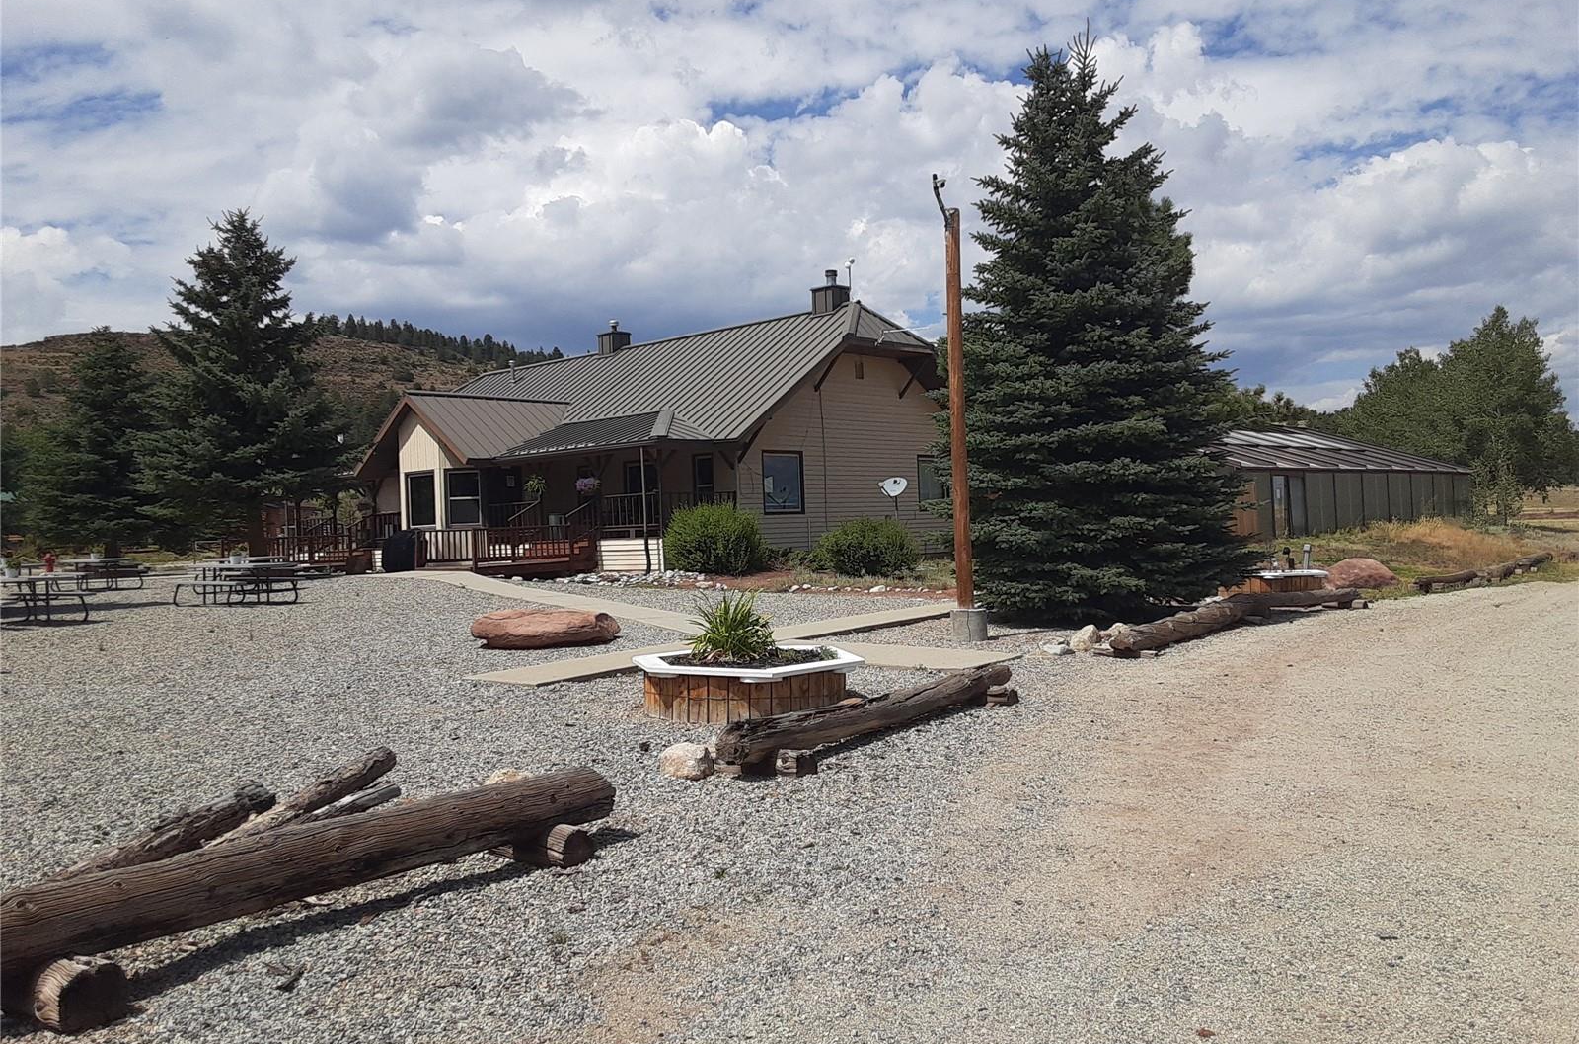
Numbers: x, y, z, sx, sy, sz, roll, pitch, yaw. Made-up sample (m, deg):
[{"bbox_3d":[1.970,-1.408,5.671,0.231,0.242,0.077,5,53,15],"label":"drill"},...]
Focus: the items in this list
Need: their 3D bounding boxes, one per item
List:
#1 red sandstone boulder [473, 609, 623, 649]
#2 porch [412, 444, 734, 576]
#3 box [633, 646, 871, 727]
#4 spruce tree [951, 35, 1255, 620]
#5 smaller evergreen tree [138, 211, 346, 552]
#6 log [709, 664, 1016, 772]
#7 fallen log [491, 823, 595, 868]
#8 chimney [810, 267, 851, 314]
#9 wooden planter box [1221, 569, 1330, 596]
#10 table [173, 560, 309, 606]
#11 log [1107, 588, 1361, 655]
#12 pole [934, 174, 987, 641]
[{"bbox_3d":[-2.790,1.184,13.950,1.550,0.400,0.800,-2,0,-19],"label":"red sandstone boulder"},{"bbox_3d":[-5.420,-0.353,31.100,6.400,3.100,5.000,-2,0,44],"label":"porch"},{"bbox_3d":[-0.322,1.216,9.300,1.840,0.365,1.600,-2,0,16],"label":"box"},{"bbox_3d":[4.554,-2.981,18.221,4.500,8.550,4.400,-2,0,14],"label":"spruce tree"},{"bbox_3d":[-17.400,-4.133,39.500,6.100,11.480,6.100,-2,0,0],"label":"smaller evergreen tree"},{"bbox_3d":[0.627,1.220,8.019,0.230,0.230,2.972,-3,-1,41],"label":"log"},{"bbox_3d":[-1.115,1.396,5.500,0.560,0.165,0.170,-2,0,43],"label":"fallen log"},{"bbox_3d":[1.211,-6.626,35.549,0.850,1.270,0.800,-3,-1,42],"label":"chimney"},{"bbox_3d":[7.710,1.004,19.591,1.800,0.410,1.700,-2,0,21],"label":"wooden planter box"},{"bbox_3d":[-10.619,1.205,23.795,2.380,0.770,1.500,-3,-1,36],"label":"table"},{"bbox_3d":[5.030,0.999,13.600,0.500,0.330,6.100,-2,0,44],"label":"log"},{"bbox_3d":[1.974,-1.353,14.353,0.460,5.442,0.420,-2,0,0],"label":"pole"}]

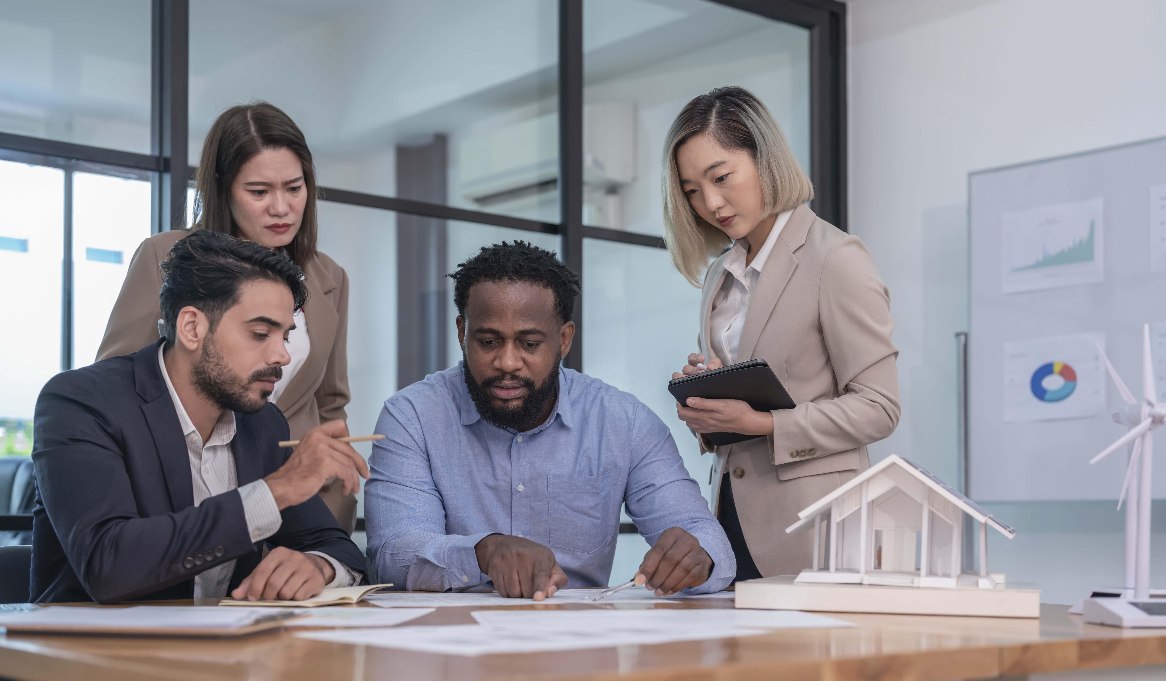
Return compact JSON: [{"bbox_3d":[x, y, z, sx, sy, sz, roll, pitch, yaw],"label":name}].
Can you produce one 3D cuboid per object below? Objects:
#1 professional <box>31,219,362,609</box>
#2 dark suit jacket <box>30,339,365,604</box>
[{"bbox_3d":[-0.520,0.460,2.240,0.560,1.240,0.700,4,-6,-43],"label":"professional"},{"bbox_3d":[-0.530,0.275,2.250,0.530,0.580,0.540,4,-6,-42],"label":"dark suit jacket"}]

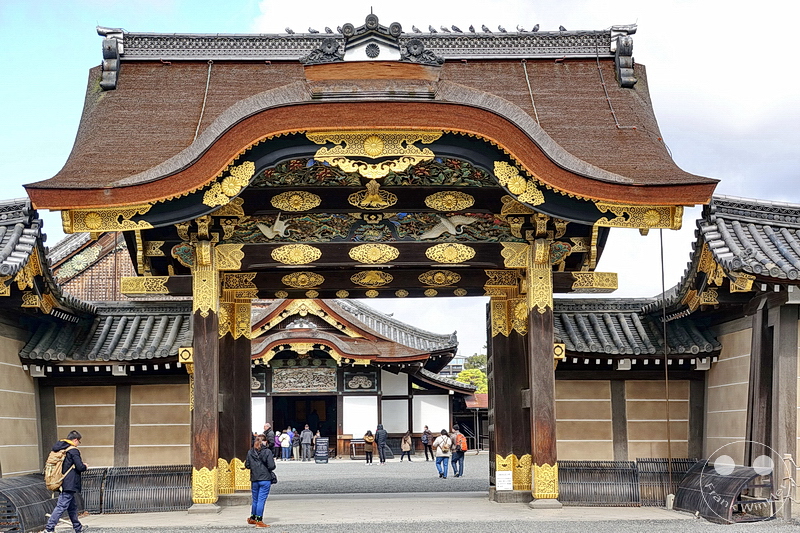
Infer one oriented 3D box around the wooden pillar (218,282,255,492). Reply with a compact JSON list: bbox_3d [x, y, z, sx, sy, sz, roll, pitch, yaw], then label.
[{"bbox_3d":[-3.920,2.779,28.220,0.868,5.017,0.650,0,-8,-3],"label":"wooden pillar"}]

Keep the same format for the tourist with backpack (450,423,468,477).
[{"bbox_3d":[1.959,6.084,39.669,0.550,1.750,0.520,4,-9,-30],"label":"tourist with backpack"}]

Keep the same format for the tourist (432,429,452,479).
[{"bbox_3d":[1.422,6.272,40.145,0.580,1.620,0.420,2,-8,-18],"label":"tourist"}]

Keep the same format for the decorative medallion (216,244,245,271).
[{"bbox_3d":[-3.603,-0.185,25.589,0.605,0.563,0.120,0,-8,-3],"label":"decorative medallion"}]

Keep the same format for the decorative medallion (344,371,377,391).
[{"bbox_3d":[-1.967,5.728,59.757,1.643,0.943,0.140,-1,-8,0],"label":"decorative medallion"}]

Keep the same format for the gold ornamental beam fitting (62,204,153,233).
[{"bbox_3d":[-5.909,-0.948,24.415,1.845,0.576,0.220,0,-8,-3],"label":"gold ornamental beam fitting"}]

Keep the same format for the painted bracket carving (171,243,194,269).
[{"bbox_3d":[-4.611,-0.217,25.614,0.475,0.537,0.250,0,-8,-3],"label":"painted bracket carving"}]

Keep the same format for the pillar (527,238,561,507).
[{"bbox_3d":[3.027,2.256,25.858,0.560,5.615,0.560,0,-8,-3],"label":"pillar"}]

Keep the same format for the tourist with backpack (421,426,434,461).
[{"bbox_3d":[1.352,8.543,57.913,0.520,1.700,0.400,2,-8,-20],"label":"tourist with backpack"}]

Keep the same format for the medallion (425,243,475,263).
[{"bbox_3d":[1.088,-0.275,25.795,1.087,0.449,0.080,0,-8,-3],"label":"medallion"}]

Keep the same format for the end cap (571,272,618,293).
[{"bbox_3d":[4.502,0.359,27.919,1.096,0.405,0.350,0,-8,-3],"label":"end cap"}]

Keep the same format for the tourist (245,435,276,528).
[{"bbox_3d":[-2.490,3.854,21.643,0.500,1.630,0.380,-5,-9,30],"label":"tourist"}]

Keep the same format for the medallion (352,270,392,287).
[{"bbox_3d":[-0.641,0.286,27.559,0.979,0.382,0.080,0,-8,-3],"label":"medallion"}]

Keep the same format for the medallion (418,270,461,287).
[{"bbox_3d":[0.918,0.273,27.631,0.991,0.378,0.080,0,-8,-3],"label":"medallion"}]

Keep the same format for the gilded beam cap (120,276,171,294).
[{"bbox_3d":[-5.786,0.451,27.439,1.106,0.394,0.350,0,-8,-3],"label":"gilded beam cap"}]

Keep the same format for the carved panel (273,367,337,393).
[{"bbox_3d":[-4.699,5.593,59.215,3.171,1.253,0.150,0,-8,-3],"label":"carved panel"}]

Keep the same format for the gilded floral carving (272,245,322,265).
[{"bbox_3d":[-2.213,-0.258,25.762,1.096,0.447,0.070,0,-8,-3],"label":"gilded floral carving"}]

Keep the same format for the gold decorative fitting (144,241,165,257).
[{"bbox_3d":[-6.326,-0.445,31.016,0.537,0.418,0.150,0,-8,-3],"label":"gold decorative fitting"}]

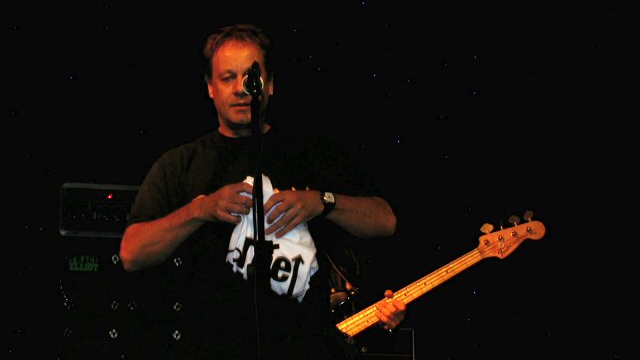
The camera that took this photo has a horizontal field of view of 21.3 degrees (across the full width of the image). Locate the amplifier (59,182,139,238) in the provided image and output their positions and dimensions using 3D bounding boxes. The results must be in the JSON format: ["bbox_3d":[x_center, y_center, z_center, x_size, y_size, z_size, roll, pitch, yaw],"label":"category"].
[{"bbox_3d":[-0.875,0.144,7.344,0.540,0.230,0.300,2,-6,-15],"label":"amplifier"}]

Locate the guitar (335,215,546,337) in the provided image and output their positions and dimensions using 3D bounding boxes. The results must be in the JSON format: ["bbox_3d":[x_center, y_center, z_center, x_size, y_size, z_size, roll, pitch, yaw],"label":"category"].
[{"bbox_3d":[0.186,0.408,5.390,1.165,0.335,0.080,-29,-12,12],"label":"guitar"}]

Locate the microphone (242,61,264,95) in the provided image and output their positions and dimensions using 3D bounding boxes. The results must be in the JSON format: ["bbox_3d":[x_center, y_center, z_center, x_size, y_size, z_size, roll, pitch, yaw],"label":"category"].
[{"bbox_3d":[-0.154,-0.238,3.970,0.052,0.052,0.163,0,-18,-5],"label":"microphone"}]

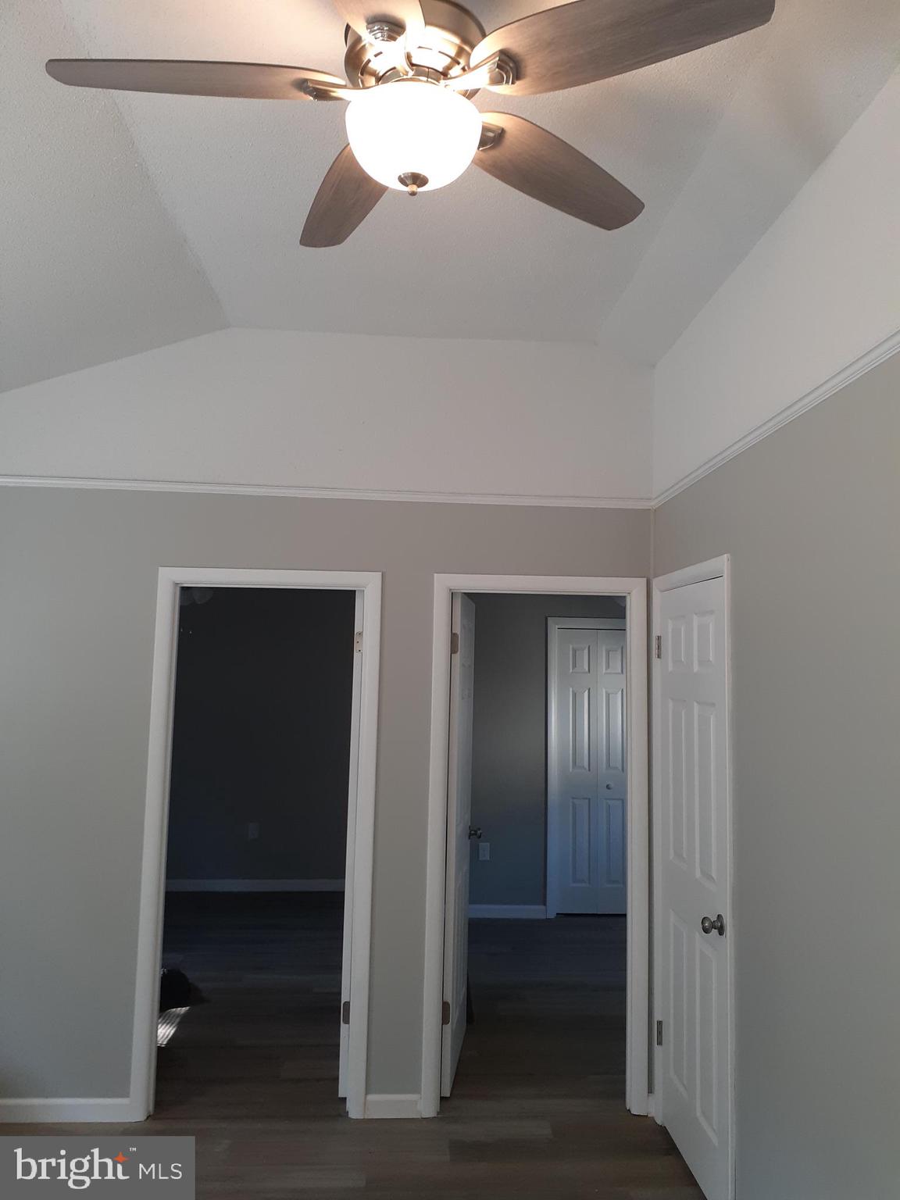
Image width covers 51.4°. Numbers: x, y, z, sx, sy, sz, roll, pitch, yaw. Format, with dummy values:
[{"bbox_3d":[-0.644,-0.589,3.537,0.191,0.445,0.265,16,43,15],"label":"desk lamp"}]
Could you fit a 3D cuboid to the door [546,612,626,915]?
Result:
[{"bbox_3d":[1.072,1.223,6.811,0.736,2.125,0.070,1,-5,-4],"label":"door"}]

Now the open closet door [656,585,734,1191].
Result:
[{"bbox_3d":[0.867,0.958,3.292,0.045,2.033,0.713,1,-5,-4],"label":"open closet door"}]

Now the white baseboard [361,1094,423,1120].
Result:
[{"bbox_3d":[-0.211,1.953,3.611,0.214,0.087,0.018,1,-5,-4],"label":"white baseboard"}]

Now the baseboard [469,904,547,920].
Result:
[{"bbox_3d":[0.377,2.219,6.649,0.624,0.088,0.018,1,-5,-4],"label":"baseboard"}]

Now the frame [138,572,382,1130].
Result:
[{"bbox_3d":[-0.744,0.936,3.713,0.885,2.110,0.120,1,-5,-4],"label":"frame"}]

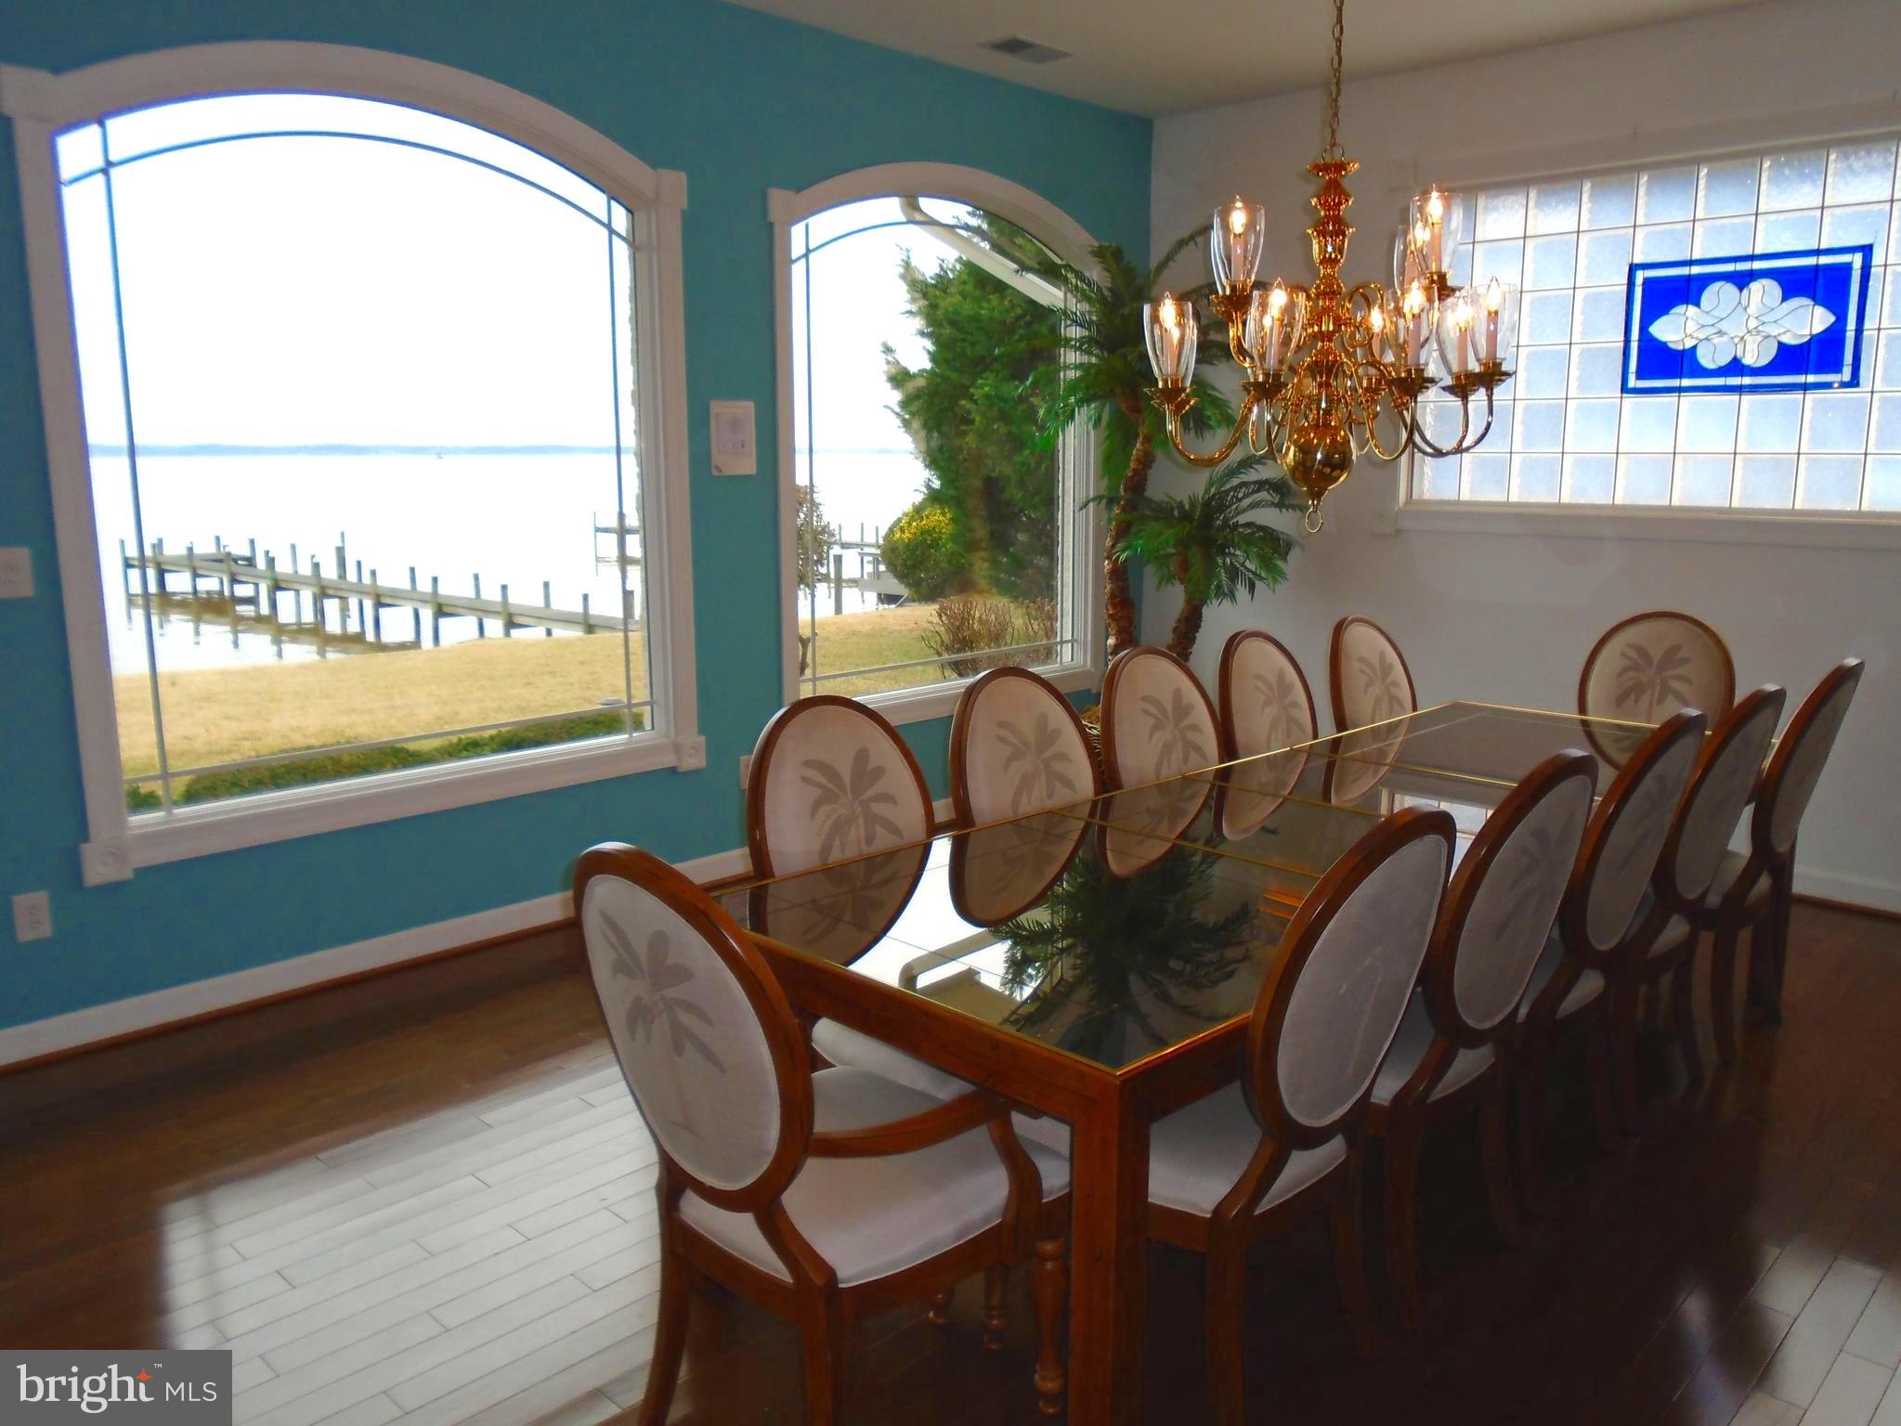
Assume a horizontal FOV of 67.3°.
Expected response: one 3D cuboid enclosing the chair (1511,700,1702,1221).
[{"bbox_3d":[1.226,0.476,3.110,0.651,1.055,0.510,9,14,41],"label":"chair"}]

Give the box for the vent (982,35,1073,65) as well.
[{"bbox_3d":[0.287,-2.503,5.418,0.190,0.020,0.360,10,14,43],"label":"vent"}]

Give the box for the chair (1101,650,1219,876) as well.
[{"bbox_3d":[0.700,0.392,3.556,0.651,1.055,0.510,10,14,43],"label":"chair"}]

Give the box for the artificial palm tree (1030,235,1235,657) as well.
[{"bbox_3d":[0.840,-0.782,6.164,0.900,2.450,0.900,0,10,0],"label":"artificial palm tree"}]

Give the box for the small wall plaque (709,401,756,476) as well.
[{"bbox_3d":[-0.752,-0.959,4.995,0.025,0.253,0.192,10,14,43],"label":"small wall plaque"}]

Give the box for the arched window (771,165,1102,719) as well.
[{"bbox_3d":[0.045,-1.069,5.822,0.080,2.225,1.940,10,14,43],"label":"arched window"}]

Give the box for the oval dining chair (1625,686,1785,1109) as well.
[{"bbox_3d":[1.598,0.416,3.487,0.660,1.050,0.510,10,14,43],"label":"oval dining chair"}]

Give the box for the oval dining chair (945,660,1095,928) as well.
[{"bbox_3d":[0.354,0.449,3.250,0.660,1.050,0.510,10,14,43],"label":"oval dining chair"}]

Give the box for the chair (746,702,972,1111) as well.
[{"bbox_3d":[-0.045,0.518,2.851,0.660,1.050,0.510,10,14,43],"label":"chair"}]

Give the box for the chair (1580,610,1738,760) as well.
[{"bbox_3d":[2.103,0.232,4.467,0.570,1.055,0.661,10,14,43],"label":"chair"}]

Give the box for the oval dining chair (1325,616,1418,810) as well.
[{"bbox_3d":[1.466,0.254,4.327,0.651,1.055,0.510,10,14,43],"label":"oval dining chair"}]

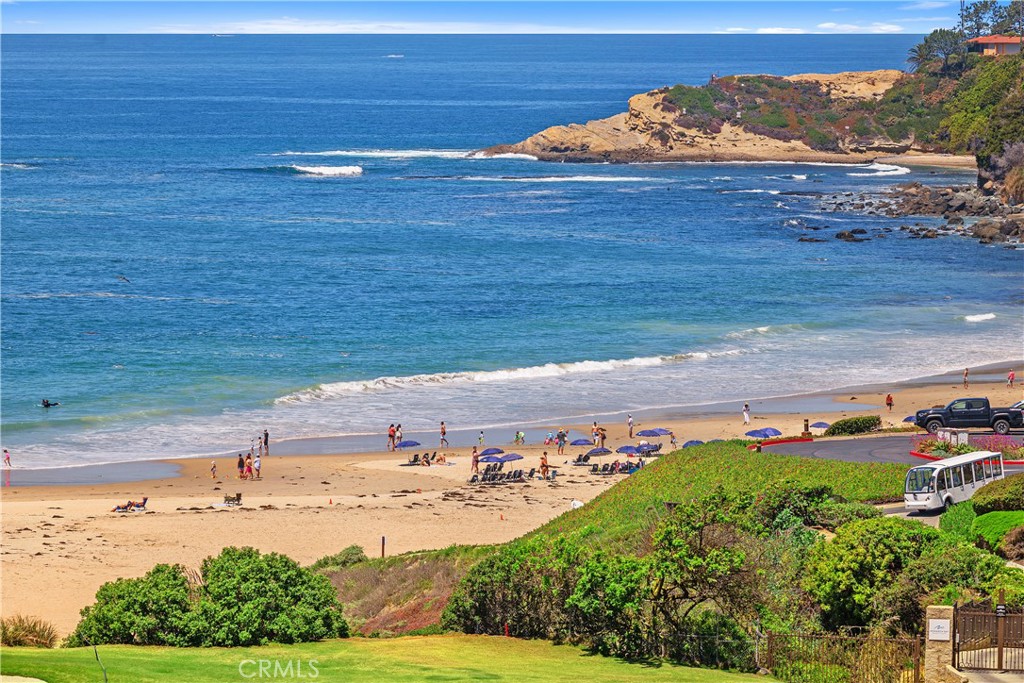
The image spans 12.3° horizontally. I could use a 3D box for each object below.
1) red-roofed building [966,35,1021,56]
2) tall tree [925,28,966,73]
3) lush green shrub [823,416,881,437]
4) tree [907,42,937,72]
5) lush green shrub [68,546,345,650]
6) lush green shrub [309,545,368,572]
[{"bbox_3d":[101.695,-62.217,1000.000,12.500,4.400,10.500,1,4,15],"label":"red-roofed building"},{"bbox_3d":[90.668,-60.967,995.000,8.800,8.900,8.600,0,4,0],"label":"tall tree"},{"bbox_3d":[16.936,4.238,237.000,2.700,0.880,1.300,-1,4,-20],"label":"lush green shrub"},{"bbox_3d":[86.188,-59.791,1000.000,6.200,6.100,6.200,0,4,0],"label":"tree"},{"bbox_3d":[-9.019,7.613,142.300,8.300,2.700,4.600,0,4,0],"label":"lush green shrub"},{"bbox_3d":[-6.496,8.129,178.000,2.200,0.950,1.500,0,4,0],"label":"lush green shrub"}]

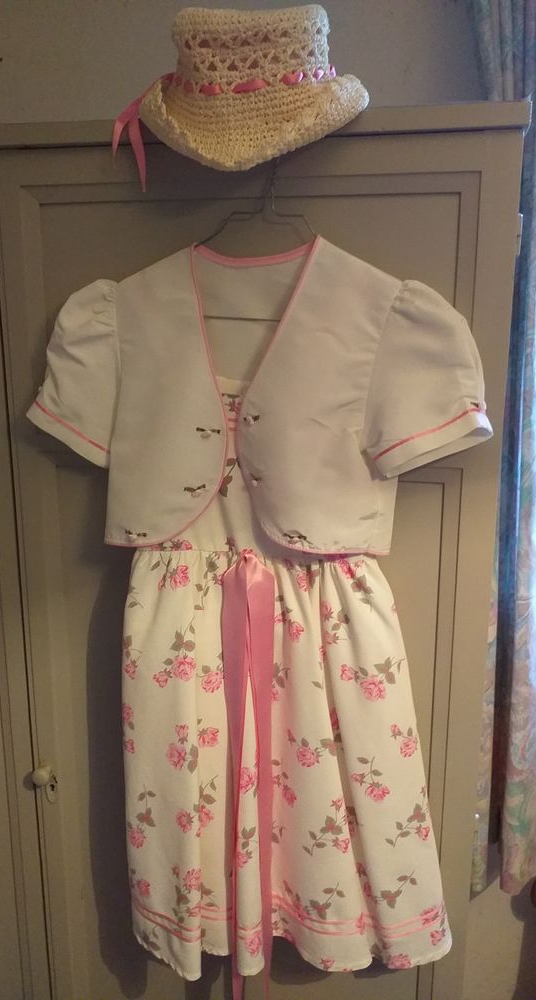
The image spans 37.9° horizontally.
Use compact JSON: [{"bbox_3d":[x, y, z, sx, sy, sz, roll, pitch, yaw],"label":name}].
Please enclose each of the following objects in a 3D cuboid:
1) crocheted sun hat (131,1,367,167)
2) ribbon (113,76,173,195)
[{"bbox_3d":[-0.014,-0.493,0.930,0.260,0.170,0.255,1,28,6],"label":"crocheted sun hat"},{"bbox_3d":[-0.149,-0.441,0.940,0.070,0.130,0.045,2,13,10],"label":"ribbon"}]

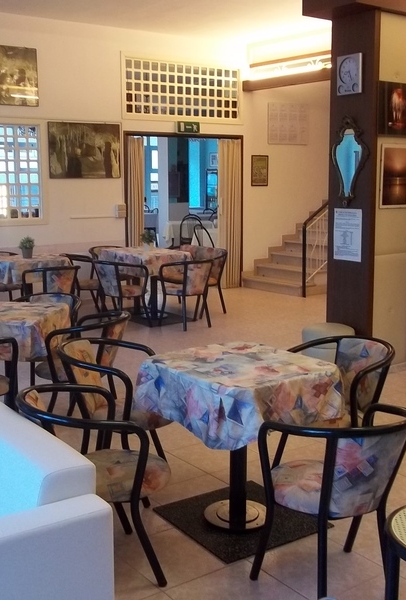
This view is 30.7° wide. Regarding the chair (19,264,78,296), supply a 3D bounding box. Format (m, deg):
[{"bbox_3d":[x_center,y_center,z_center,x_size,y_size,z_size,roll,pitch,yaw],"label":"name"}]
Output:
[{"bbox_3d":[-1.491,0.018,7.421,0.560,0.750,0.570,-6,11,-32],"label":"chair"}]

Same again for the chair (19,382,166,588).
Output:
[{"bbox_3d":[-0.440,0.717,2.947,0.575,0.740,0.535,-4,10,-21],"label":"chair"}]

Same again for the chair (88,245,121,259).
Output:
[{"bbox_3d":[-1.169,-0.279,9.244,0.560,0.750,0.570,-3,10,-17],"label":"chair"}]

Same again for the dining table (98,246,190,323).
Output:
[{"bbox_3d":[-0.668,-0.180,8.503,0.710,0.730,1.080,-8,12,-40],"label":"dining table"}]

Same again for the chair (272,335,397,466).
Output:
[{"bbox_3d":[0.684,0.604,3.818,0.570,0.750,0.560,-7,12,-38],"label":"chair"}]

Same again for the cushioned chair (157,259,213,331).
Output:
[{"bbox_3d":[-0.153,-0.087,7.957,0.535,0.740,0.575,-7,11,-35],"label":"cushioned chair"}]

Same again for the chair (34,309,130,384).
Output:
[{"bbox_3d":[-0.726,0.464,4.675,0.570,0.750,0.560,2,9,12],"label":"chair"}]

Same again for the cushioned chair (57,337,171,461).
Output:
[{"bbox_3d":[-0.458,0.582,3.744,0.520,0.733,0.540,1,9,11],"label":"cushioned chair"}]

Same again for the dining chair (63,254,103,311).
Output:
[{"bbox_3d":[-1.341,-0.148,8.340,0.520,0.733,0.540,-3,10,-17],"label":"dining chair"}]

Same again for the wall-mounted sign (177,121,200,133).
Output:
[{"bbox_3d":[-0.202,-2.341,10.053,0.345,0.145,0.070,-7,11,-34],"label":"wall-mounted sign"}]

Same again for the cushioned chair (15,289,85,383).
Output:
[{"bbox_3d":[-1.137,0.358,5.328,0.560,0.750,0.570,1,9,4],"label":"cushioned chair"}]

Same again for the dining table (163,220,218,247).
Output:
[{"bbox_3d":[-0.233,-1.140,14.576,0.850,0.760,0.850,-7,11,-34],"label":"dining table"}]

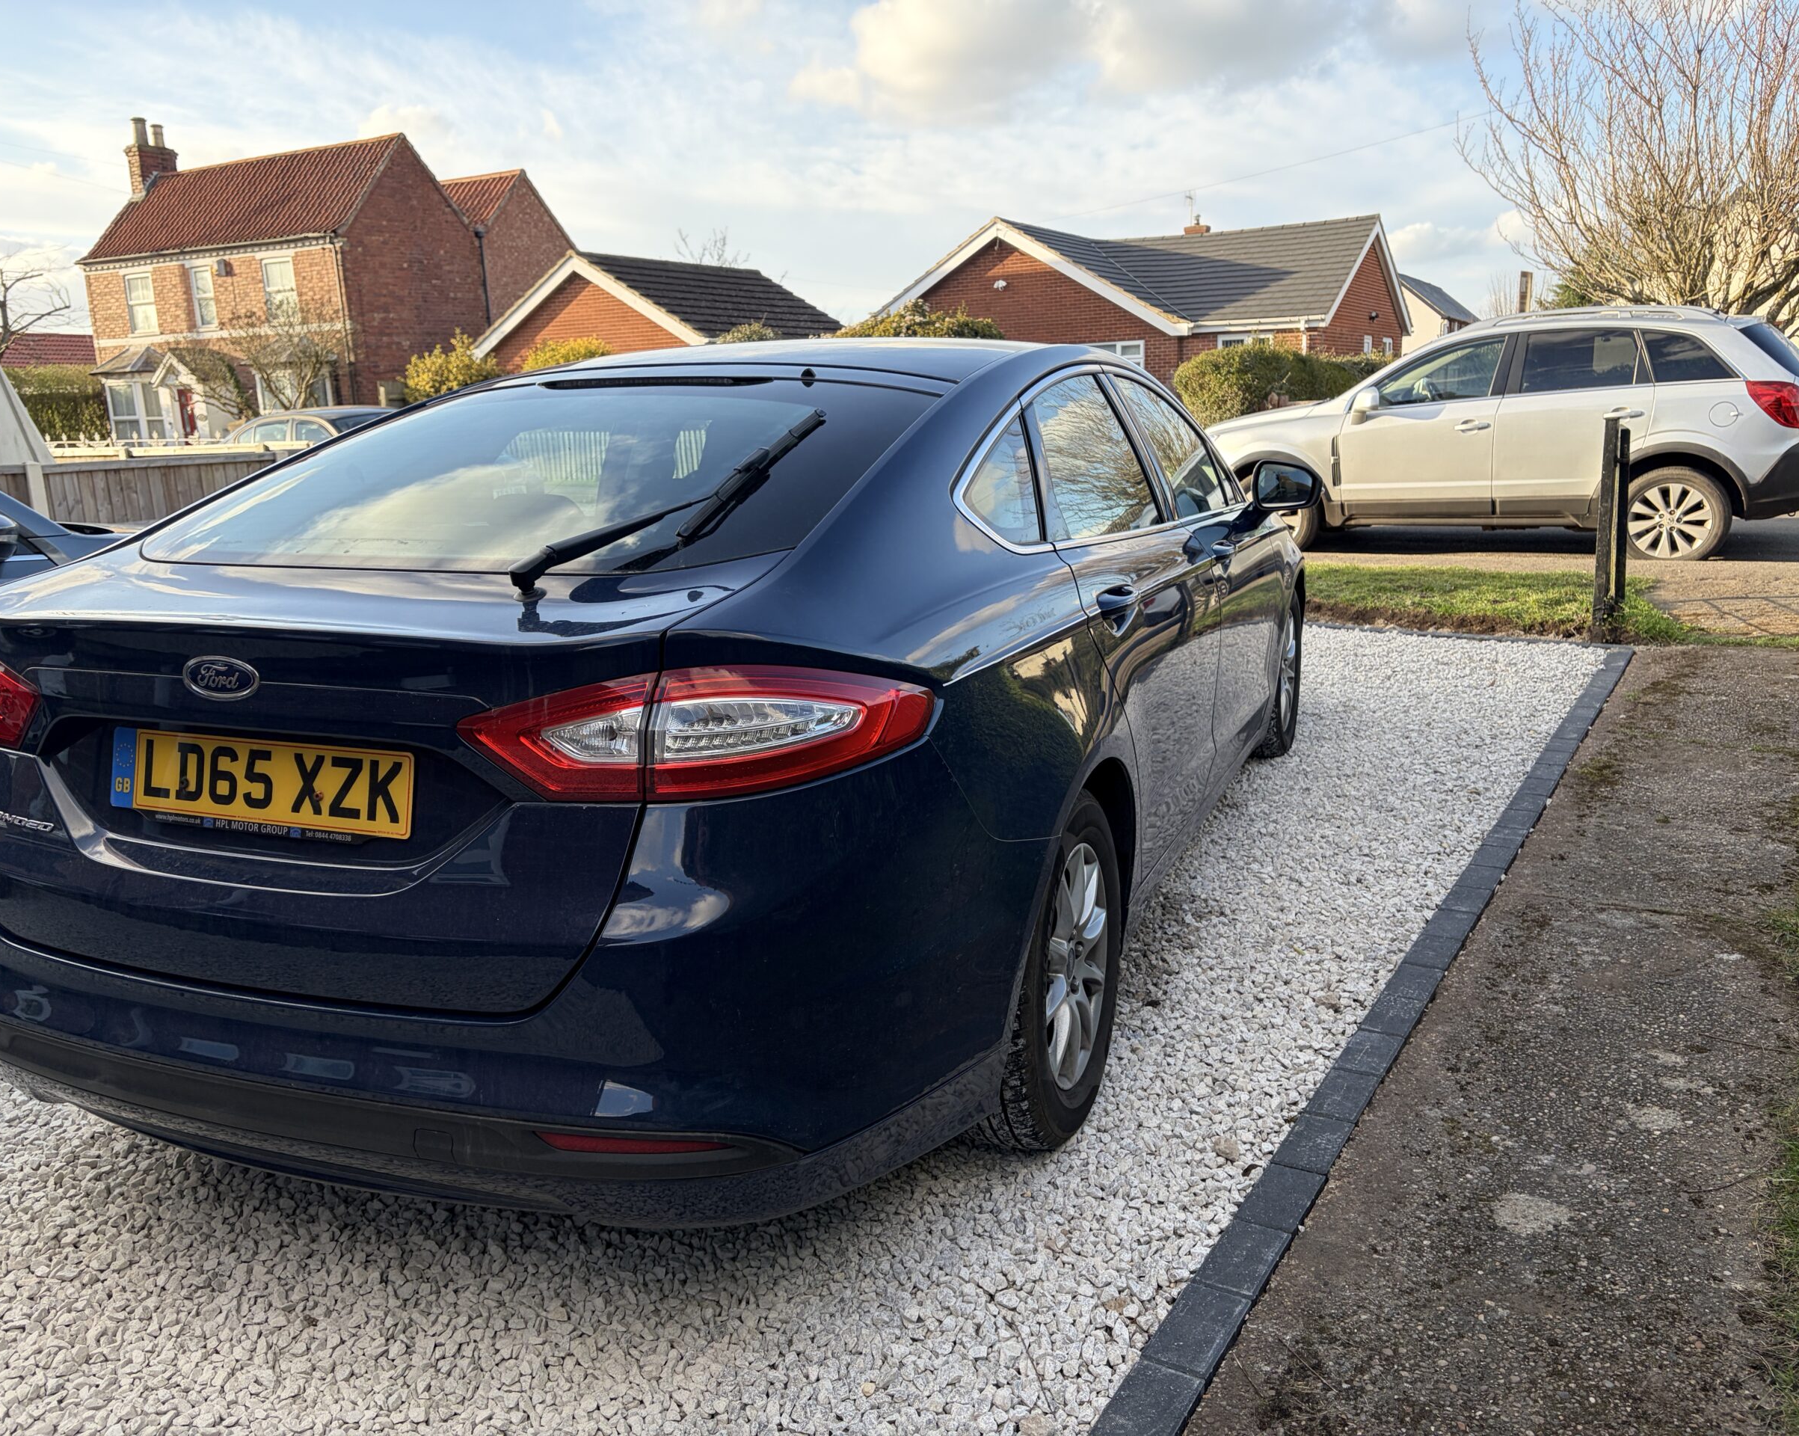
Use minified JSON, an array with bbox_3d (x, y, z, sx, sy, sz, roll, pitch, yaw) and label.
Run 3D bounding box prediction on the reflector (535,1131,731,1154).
[{"bbox_3d":[-0.324,0.521,1.758,0.240,0.030,0.035,-1,13,2],"label":"reflector"}]

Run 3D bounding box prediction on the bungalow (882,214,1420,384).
[{"bbox_3d":[5.436,-8.922,33.611,11.000,4.950,9.200,5,15,28],"label":"bungalow"}]

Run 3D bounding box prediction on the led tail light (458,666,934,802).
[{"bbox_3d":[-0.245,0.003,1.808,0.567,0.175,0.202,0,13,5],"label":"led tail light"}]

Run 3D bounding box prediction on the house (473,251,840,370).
[{"bbox_3d":[-4.548,-7.388,30.378,5.700,4.320,6.450,4,14,28],"label":"house"}]

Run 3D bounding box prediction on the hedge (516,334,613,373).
[{"bbox_3d":[-5.657,-5.231,24.808,1.850,2.550,1.450,4,14,28],"label":"hedge"}]

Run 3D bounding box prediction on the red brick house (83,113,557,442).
[{"bbox_3d":[-13.250,-9.963,33.928,8.400,8.200,8.100,4,15,27],"label":"red brick house"}]

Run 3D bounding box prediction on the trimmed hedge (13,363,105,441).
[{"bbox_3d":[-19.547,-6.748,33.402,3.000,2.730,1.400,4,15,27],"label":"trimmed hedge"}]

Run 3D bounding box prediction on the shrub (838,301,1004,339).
[{"bbox_3d":[0.339,-5.866,25.468,3.300,2.850,2.000,5,15,28],"label":"shrub"}]

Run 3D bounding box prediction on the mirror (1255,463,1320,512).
[{"bbox_3d":[1.120,-0.670,4.146,0.200,0.147,0.120,4,14,22],"label":"mirror"}]

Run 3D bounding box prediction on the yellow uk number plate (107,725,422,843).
[{"bbox_3d":[-0.858,0.084,1.915,0.520,0.111,0.014,4,1,22],"label":"yellow uk number plate"}]

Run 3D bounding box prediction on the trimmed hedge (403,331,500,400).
[{"bbox_3d":[-7.617,-5.264,24.978,1.750,2.720,1.500,4,14,28],"label":"trimmed hedge"}]

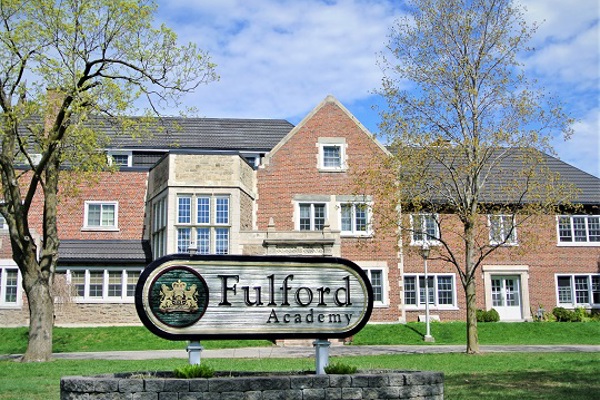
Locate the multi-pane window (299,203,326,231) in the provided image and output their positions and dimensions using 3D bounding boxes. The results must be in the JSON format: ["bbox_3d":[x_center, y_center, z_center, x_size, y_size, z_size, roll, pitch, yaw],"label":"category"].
[{"bbox_3d":[0.647,0.948,36.314,1.512,1.705,0.200,0,-10,-5],"label":"multi-pane window"}]

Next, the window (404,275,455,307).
[{"bbox_3d":[7.014,4.943,38.253,2.919,1.737,0.150,0,-10,-4],"label":"window"}]

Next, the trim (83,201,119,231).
[{"bbox_3d":[-9.817,0.785,34.492,1.765,1.547,0.200,0,-10,-4],"label":"trim"}]

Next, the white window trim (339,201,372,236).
[{"bbox_3d":[2.771,0.969,34.923,1.712,1.767,0.200,0,-10,-4],"label":"white window trim"}]

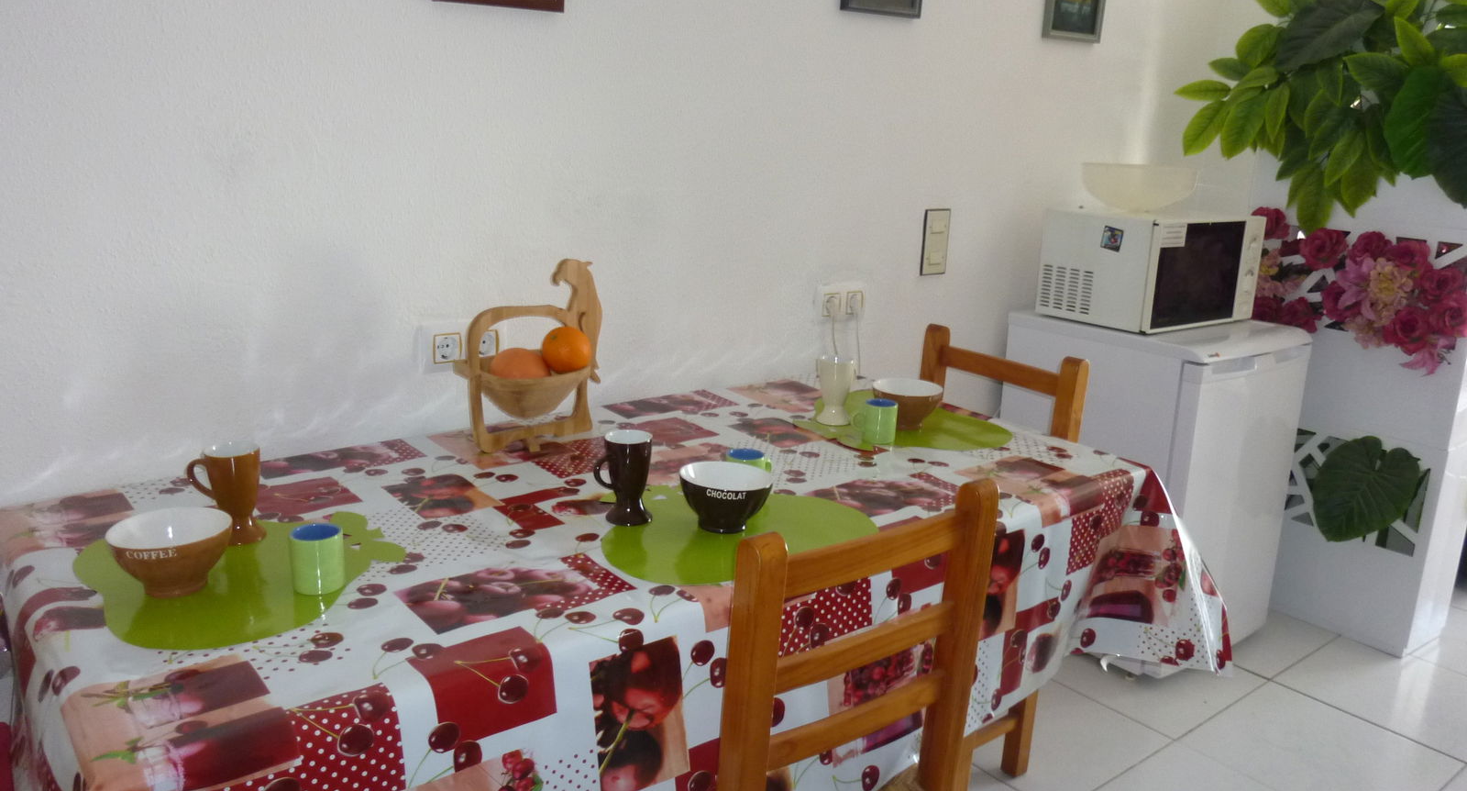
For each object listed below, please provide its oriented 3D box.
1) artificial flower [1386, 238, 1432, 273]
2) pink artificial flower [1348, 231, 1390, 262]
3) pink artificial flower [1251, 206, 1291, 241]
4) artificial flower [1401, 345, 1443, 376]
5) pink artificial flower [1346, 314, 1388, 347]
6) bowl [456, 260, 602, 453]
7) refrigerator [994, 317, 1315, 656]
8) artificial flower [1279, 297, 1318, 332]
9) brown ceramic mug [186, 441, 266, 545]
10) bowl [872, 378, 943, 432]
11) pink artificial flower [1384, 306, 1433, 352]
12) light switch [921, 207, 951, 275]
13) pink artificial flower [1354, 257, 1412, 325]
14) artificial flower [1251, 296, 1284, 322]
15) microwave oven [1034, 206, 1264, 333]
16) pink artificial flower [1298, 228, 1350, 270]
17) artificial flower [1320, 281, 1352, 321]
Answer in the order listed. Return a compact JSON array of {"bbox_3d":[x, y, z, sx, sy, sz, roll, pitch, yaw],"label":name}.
[{"bbox_3d":[1.676,-0.346,2.631,0.070,0.080,0.092,-9,18,-38],"label":"artificial flower"},{"bbox_3d":[1.603,-0.366,2.667,0.100,0.090,0.065,14,19,39],"label":"pink artificial flower"},{"bbox_3d":[1.451,-0.464,2.866,0.097,0.091,0.065,14,19,39],"label":"pink artificial flower"},{"bbox_3d":[1.709,-0.087,2.627,0.060,0.065,0.082,-9,18,-38],"label":"artificial flower"},{"bbox_3d":[1.632,-0.168,2.733,0.070,0.081,0.086,-9,18,-38],"label":"pink artificial flower"},{"bbox_3d":[-0.357,-0.078,1.887,0.268,0.322,0.205,-10,19,-41],"label":"bowl"},{"bbox_3d":[1.081,0.222,2.838,0.499,0.853,0.558,-9,18,-35],"label":"refrigerator"},{"bbox_3d":[1.524,-0.216,2.851,0.070,0.082,0.085,-9,18,-38],"label":"artificial flower"},{"bbox_3d":[-0.687,0.133,1.436,0.097,0.125,0.071,-3,15,-17],"label":"brown ceramic mug"},{"bbox_3d":[0.341,0.022,2.088,0.139,0.082,0.139,2,14,-1],"label":"bowl"},{"bbox_3d":[1.684,-0.167,2.643,0.080,0.109,0.094,-9,18,-38],"label":"pink artificial flower"},{"bbox_3d":[0.505,-0.381,2.640,0.086,0.157,0.013,-10,19,-37],"label":"light switch"},{"bbox_3d":[1.623,-0.261,2.640,0.120,0.157,0.075,14,19,39],"label":"pink artificial flower"},{"bbox_3d":[1.459,-0.229,2.916,0.093,0.088,0.065,14,19,39],"label":"artificial flower"},{"bbox_3d":[1.080,-0.334,2.737,0.467,0.268,0.328,-8,18,-34],"label":"microwave oven"},{"bbox_3d":[1.550,-0.385,2.783,0.070,0.102,0.110,-9,18,-38],"label":"pink artificial flower"},{"bbox_3d":[1.574,-0.242,2.748,0.092,0.105,0.065,14,19,39],"label":"artificial flower"}]

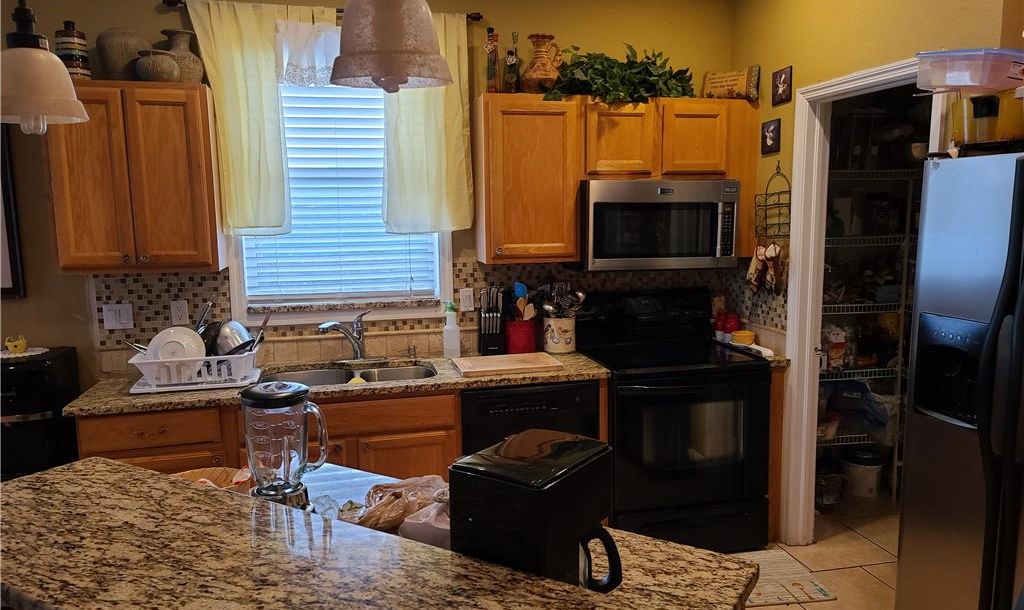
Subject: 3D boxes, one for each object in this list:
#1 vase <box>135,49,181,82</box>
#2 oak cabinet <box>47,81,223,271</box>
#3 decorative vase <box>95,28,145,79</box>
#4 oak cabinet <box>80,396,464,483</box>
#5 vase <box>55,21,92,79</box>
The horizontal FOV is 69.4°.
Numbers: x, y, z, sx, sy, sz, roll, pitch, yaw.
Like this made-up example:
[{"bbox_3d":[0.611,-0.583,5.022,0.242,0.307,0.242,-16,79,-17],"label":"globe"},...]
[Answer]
[{"bbox_3d":[-1.478,-0.980,3.088,0.175,0.167,0.175,-2,7,-13],"label":"vase"},{"bbox_3d":[-1.587,-0.527,3.170,0.615,0.769,0.310,-2,7,-13],"label":"oak cabinet"},{"bbox_3d":[-1.649,-1.034,3.134,0.190,0.268,0.190,-2,7,-13],"label":"decorative vase"},{"bbox_3d":[-0.989,0.776,3.309,1.474,0.875,0.630,-2,7,-13],"label":"oak cabinet"},{"bbox_3d":[-1.805,-1.030,3.071,0.138,0.280,0.138,-2,7,-13],"label":"vase"}]

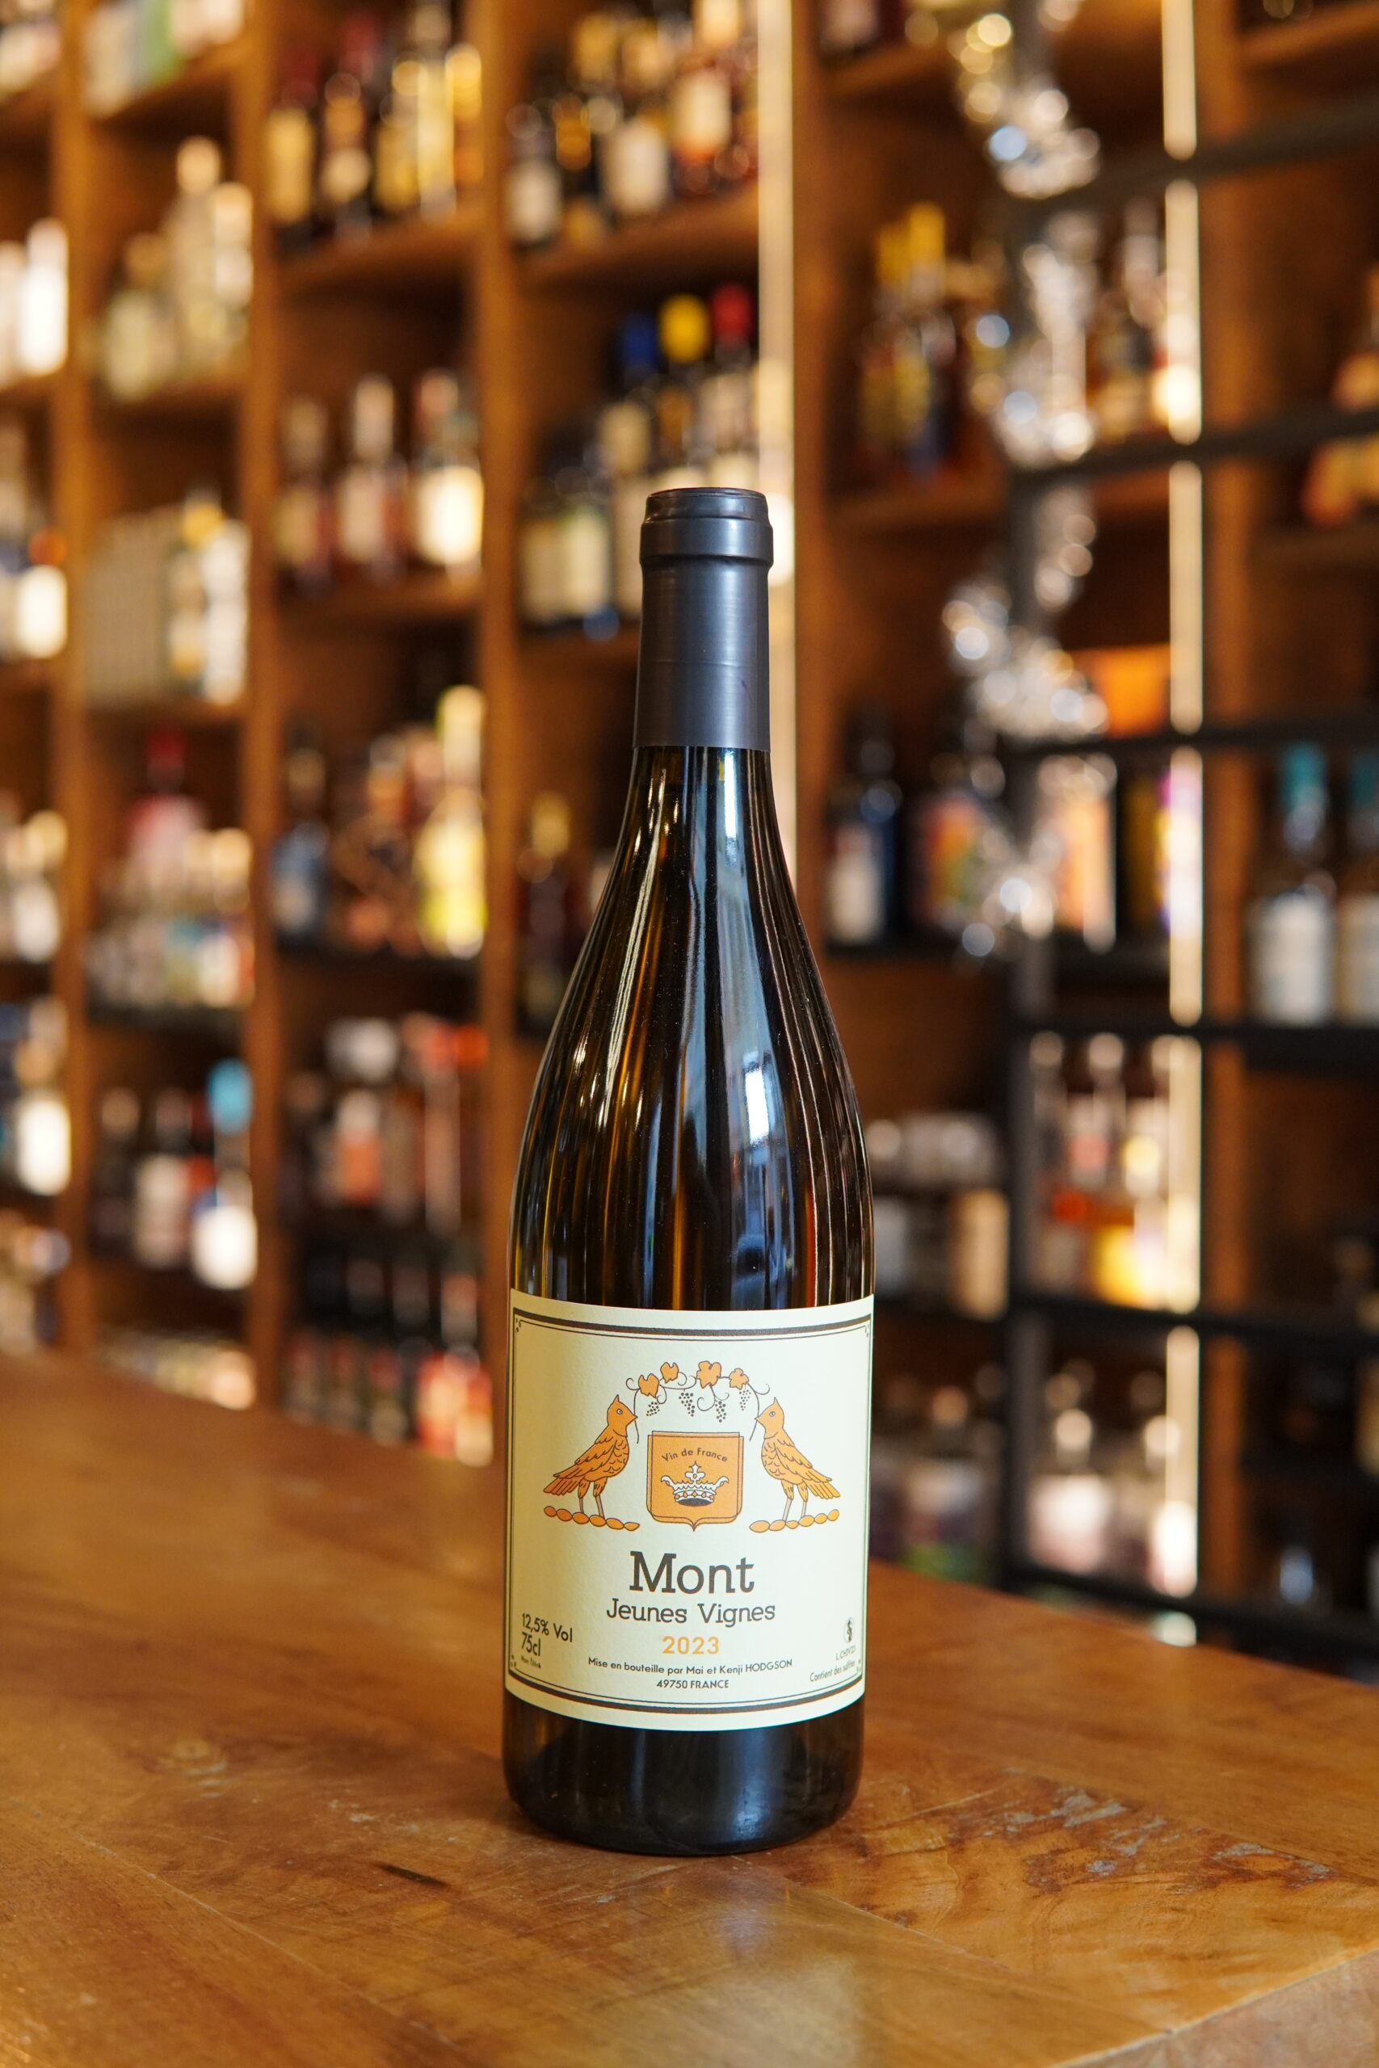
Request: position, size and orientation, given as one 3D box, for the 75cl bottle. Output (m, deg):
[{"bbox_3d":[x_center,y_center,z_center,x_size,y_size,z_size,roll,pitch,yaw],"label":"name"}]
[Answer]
[{"bbox_3d":[0.002,0.028,0.590,0.083,0.298,0.083,1,3,0],"label":"75cl bottle"}]

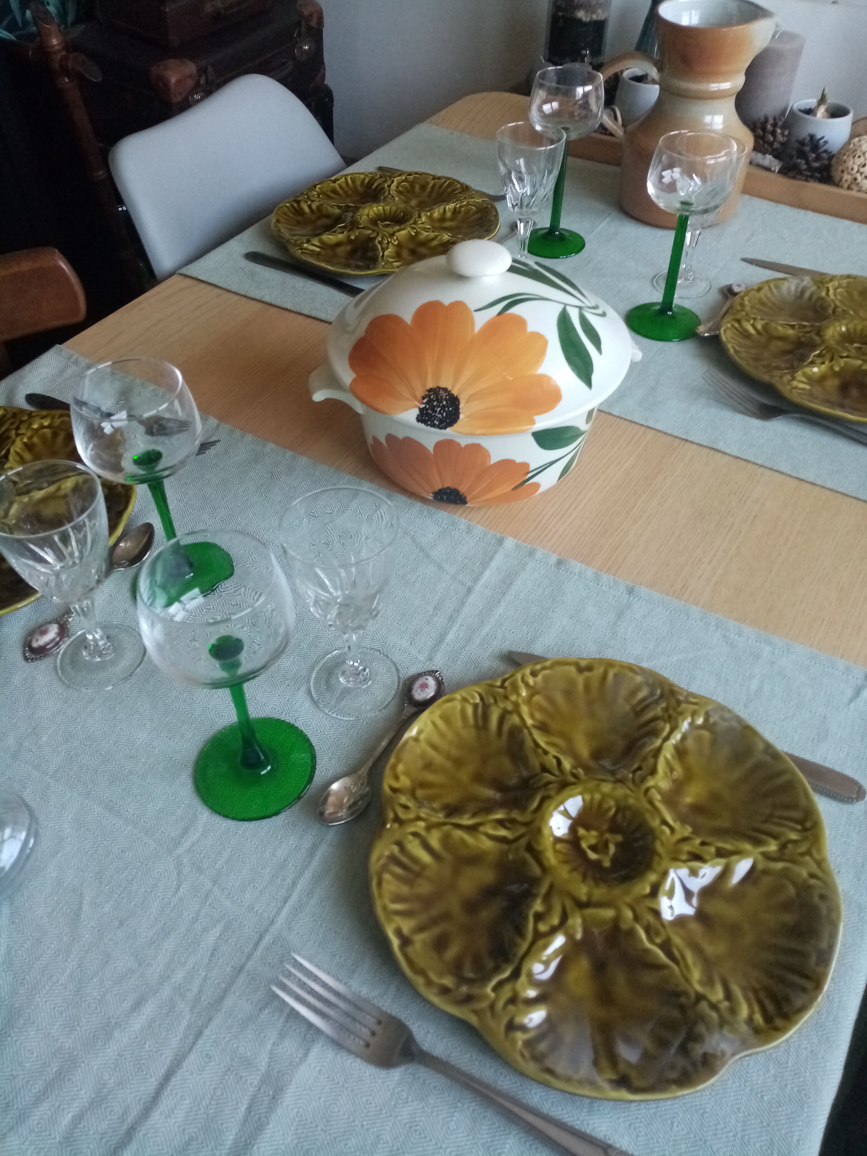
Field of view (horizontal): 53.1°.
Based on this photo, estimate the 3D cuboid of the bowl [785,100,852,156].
[{"bbox_3d":[0.485,-0.561,1.106,0.080,0.064,0.080,0,47,0],"label":"bowl"}]

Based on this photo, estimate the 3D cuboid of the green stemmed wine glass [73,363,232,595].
[{"bbox_3d":[-0.178,-0.051,0.564,0.075,0.171,0.075,0,47,0],"label":"green stemmed wine glass"}]

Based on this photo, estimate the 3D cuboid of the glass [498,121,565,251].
[{"bbox_3d":[0.092,-0.373,0.876,0.065,0.140,0.065,1,47,-1],"label":"glass"}]

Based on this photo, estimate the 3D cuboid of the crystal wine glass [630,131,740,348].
[{"bbox_3d":[0.229,-0.314,0.806,0.078,0.168,0.078,1,47,-1],"label":"crystal wine glass"}]

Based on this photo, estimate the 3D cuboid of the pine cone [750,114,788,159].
[{"bbox_3d":[0.421,-0.556,1.100,0.066,0.066,0.066,24,51,20],"label":"pine cone"}]

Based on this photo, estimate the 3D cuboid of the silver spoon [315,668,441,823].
[{"bbox_3d":[-0.030,0.099,0.525,0.028,0.016,0.128,27,52,22],"label":"silver spoon"}]

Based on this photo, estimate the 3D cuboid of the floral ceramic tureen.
[{"bbox_3d":[0.034,-0.174,0.669,0.267,0.175,0.232,-10,48,-10],"label":"floral ceramic tureen"}]

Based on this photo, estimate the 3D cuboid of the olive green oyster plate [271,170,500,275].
[{"bbox_3d":[-0.053,-0.402,0.979,0.253,0.026,0.253,1,47,-1],"label":"olive green oyster plate"}]

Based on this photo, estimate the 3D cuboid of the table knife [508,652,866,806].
[{"bbox_3d":[0.150,0.089,0.540,0.229,0.009,0.021,22,51,18],"label":"table knife"}]

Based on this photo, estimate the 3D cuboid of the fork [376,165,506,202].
[{"bbox_3d":[0.018,-0.485,1.072,0.205,0.020,0.025,22,51,19],"label":"fork"}]

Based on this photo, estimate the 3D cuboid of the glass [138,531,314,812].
[{"bbox_3d":[-0.105,0.056,0.465,0.075,0.171,0.075,0,47,0],"label":"glass"}]

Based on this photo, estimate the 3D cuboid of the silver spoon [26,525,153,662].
[{"bbox_3d":[-0.239,0.007,0.614,0.029,0.016,0.138,19,50,16],"label":"silver spoon"}]

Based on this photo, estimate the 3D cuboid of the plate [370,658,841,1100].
[{"bbox_3d":[0.090,0.148,0.478,0.250,0.029,0.249,0,47,0],"label":"plate"}]

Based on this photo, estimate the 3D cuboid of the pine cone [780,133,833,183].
[{"bbox_3d":[0.452,-0.502,1.048,0.062,0.059,0.062,1,47,-1],"label":"pine cone"}]

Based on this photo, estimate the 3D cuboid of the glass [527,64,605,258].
[{"bbox_3d":[0.135,-0.435,0.916,0.078,0.168,0.078,1,47,-1],"label":"glass"}]

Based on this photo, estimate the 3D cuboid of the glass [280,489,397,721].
[{"bbox_3d":[-0.050,0.020,0.512,0.065,0.140,0.065,1,47,-1],"label":"glass"}]

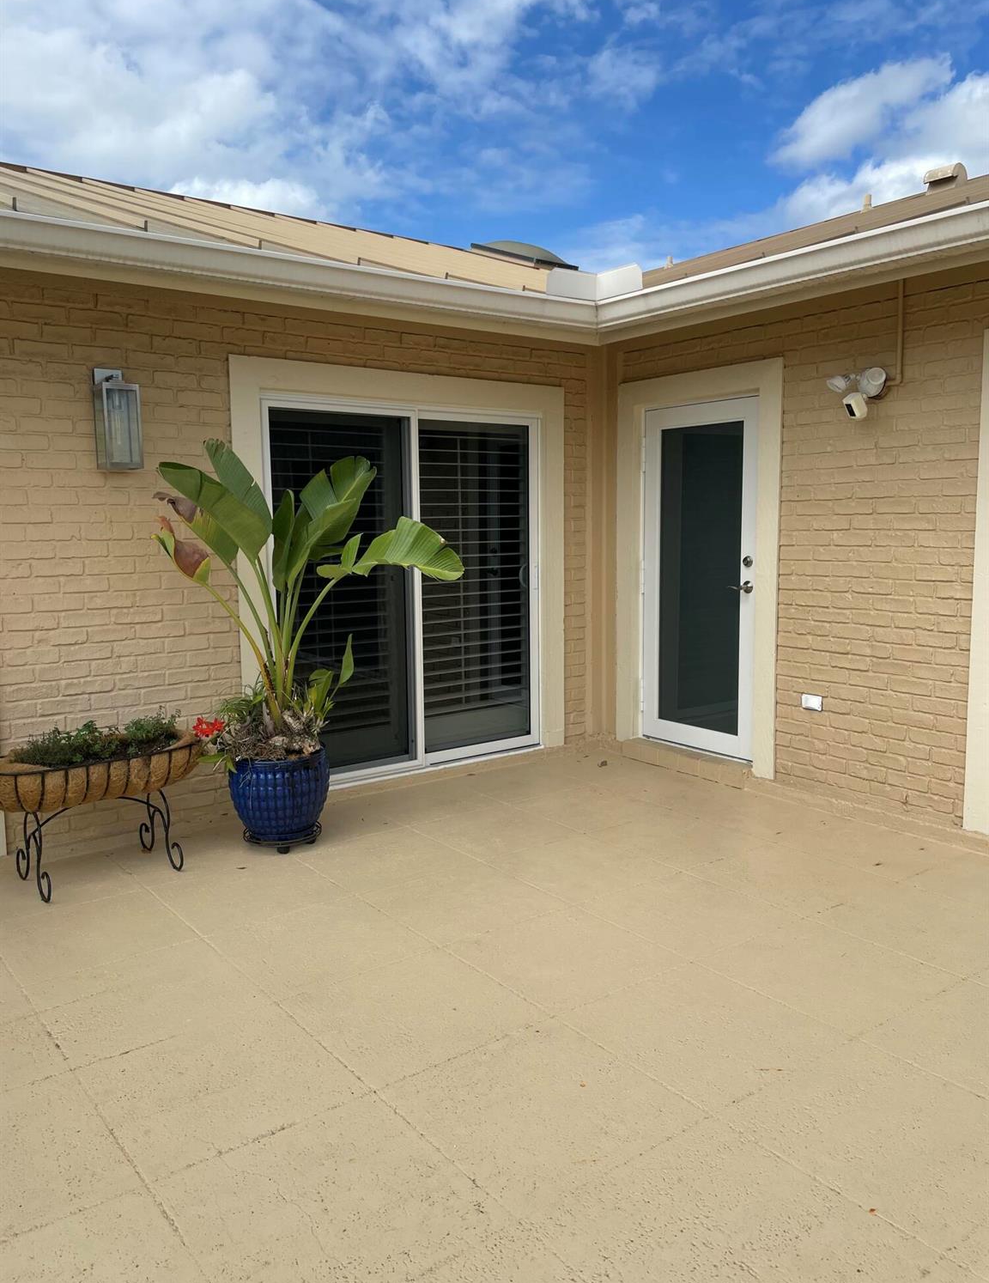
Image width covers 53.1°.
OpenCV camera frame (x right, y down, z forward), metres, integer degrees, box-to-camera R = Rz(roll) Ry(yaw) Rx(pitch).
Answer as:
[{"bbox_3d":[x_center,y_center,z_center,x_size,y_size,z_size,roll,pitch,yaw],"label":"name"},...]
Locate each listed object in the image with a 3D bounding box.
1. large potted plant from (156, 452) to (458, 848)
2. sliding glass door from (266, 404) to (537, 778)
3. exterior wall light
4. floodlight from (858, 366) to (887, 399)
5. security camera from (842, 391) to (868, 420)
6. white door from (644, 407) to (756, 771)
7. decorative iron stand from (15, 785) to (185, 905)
[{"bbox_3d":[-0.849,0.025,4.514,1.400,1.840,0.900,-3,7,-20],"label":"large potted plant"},{"bbox_3d":[-0.447,-0.277,5.600,1.830,2.030,0.100,-6,8,-38],"label":"sliding glass door"},{"bbox_3d":[-1.674,-0.988,4.401,0.157,0.450,0.165,-6,8,-38],"label":"exterior wall light"},{"bbox_3d":[1.770,-1.209,4.632,0.125,0.140,0.125,5,9,40],"label":"floodlight"},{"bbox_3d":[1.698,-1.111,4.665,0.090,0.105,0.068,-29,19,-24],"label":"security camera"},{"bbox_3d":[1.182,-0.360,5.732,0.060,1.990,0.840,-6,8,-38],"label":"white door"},{"bbox_3d":[-1.673,0.829,4.205,0.580,0.330,0.420,-6,8,-38],"label":"decorative iron stand"}]

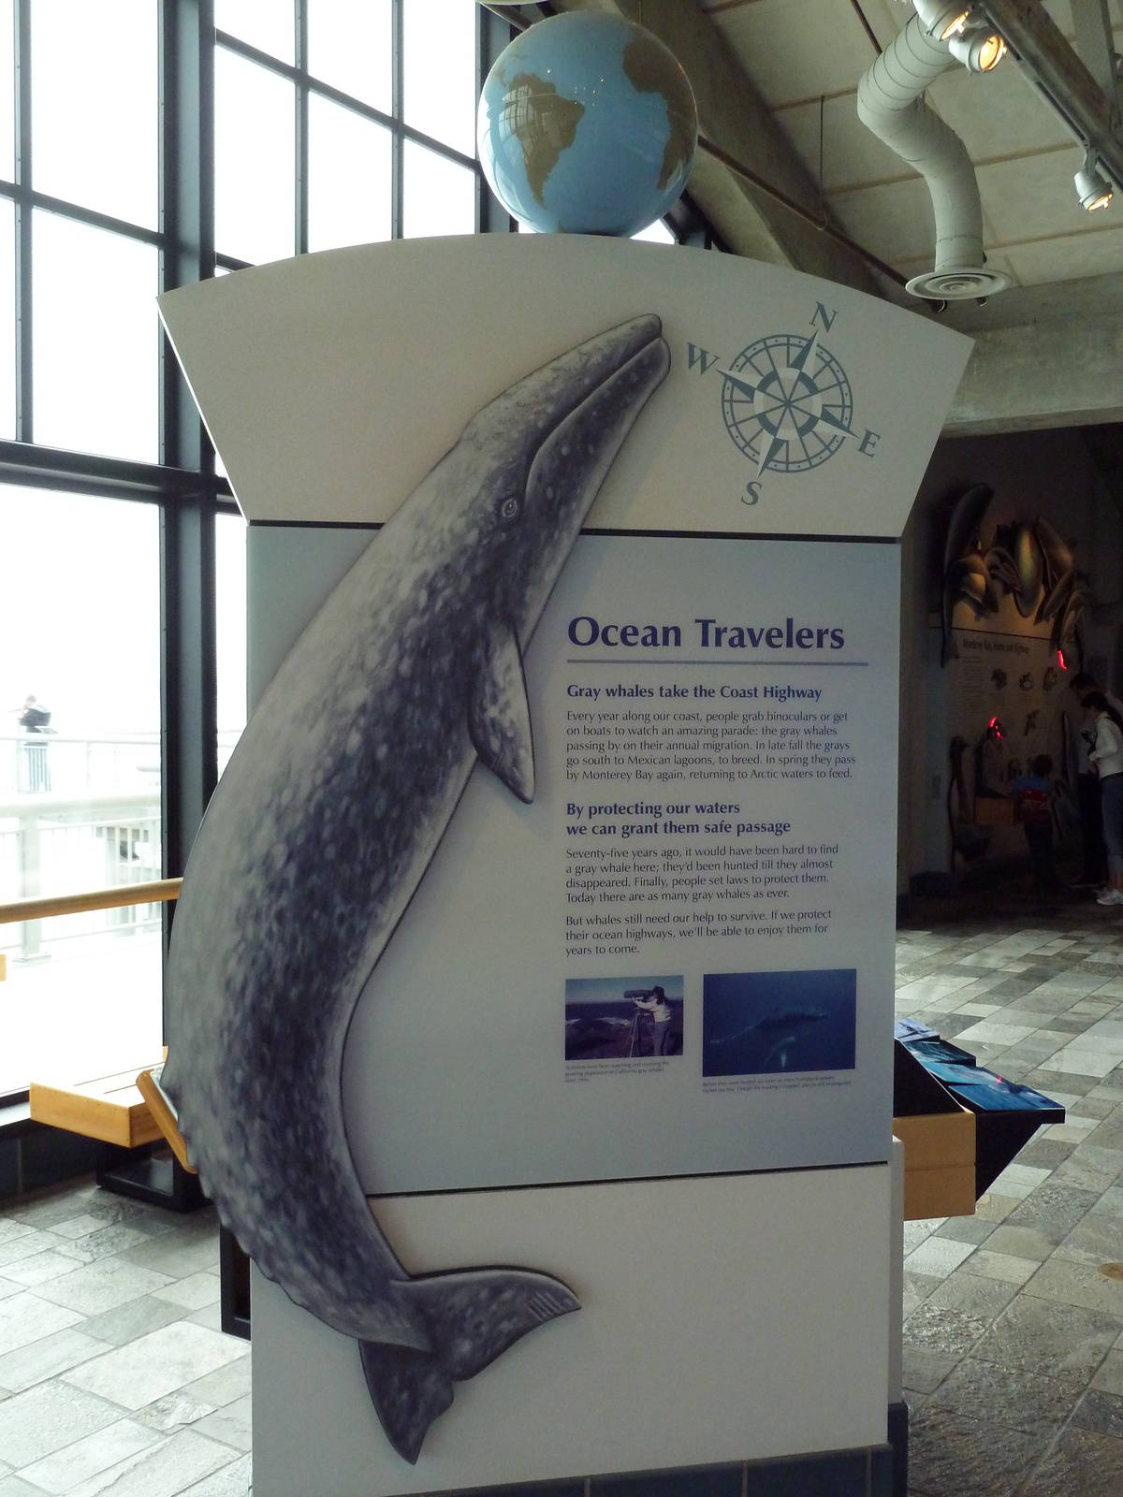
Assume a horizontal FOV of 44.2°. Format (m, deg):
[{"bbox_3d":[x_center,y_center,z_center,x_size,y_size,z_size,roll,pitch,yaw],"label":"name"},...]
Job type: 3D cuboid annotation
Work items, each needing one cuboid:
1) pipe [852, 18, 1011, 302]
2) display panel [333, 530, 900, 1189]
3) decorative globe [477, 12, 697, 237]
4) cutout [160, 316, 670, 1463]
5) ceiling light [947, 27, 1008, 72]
[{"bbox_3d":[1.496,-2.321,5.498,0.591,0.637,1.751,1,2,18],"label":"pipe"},{"bbox_3d":[0.043,0.208,2.595,1.224,1.212,0.060,0,2,-11],"label":"display panel"},{"bbox_3d":[0.050,-1.155,2.589,0.399,0.399,0.399,0,2,-11],"label":"decorative globe"},{"bbox_3d":[-0.250,0.258,2.490,0.905,2.094,0.060,0,2,-11],"label":"cutout"},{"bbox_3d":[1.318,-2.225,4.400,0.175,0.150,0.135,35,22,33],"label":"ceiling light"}]

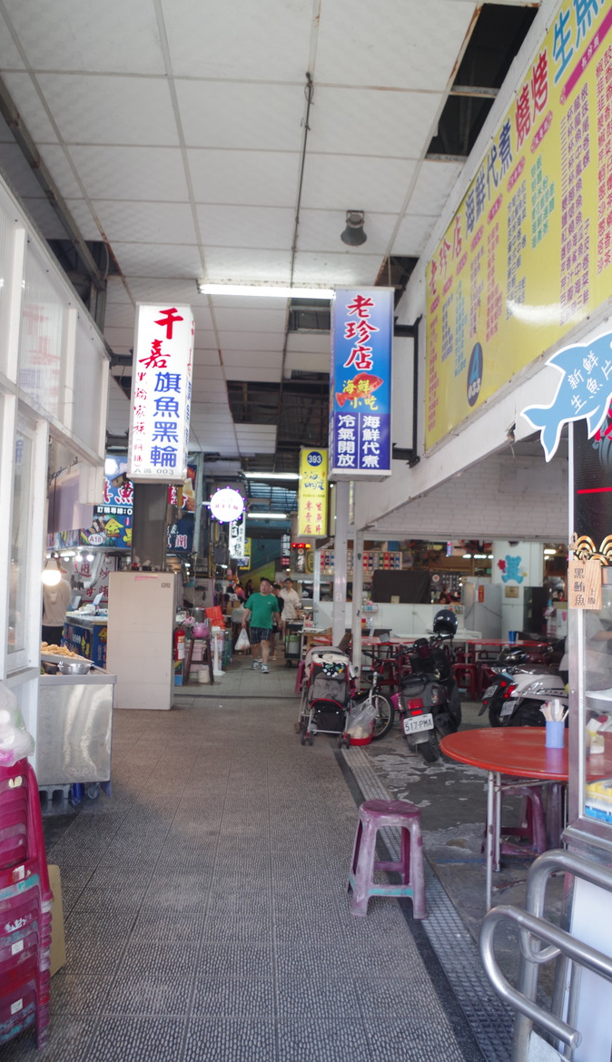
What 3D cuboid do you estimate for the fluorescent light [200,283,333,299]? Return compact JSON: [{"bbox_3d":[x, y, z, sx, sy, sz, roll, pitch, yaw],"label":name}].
[{"bbox_3d":[-0.179,-1.768,5.793,1.200,0.100,0.120,2,-4,-3],"label":"fluorescent light"}]

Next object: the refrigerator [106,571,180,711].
[{"bbox_3d":[-1.990,1.329,9.747,0.765,1.612,0.570,1,-4,-3],"label":"refrigerator"}]

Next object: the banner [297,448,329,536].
[{"bbox_3d":[0.104,-0.537,11.505,0.390,1.220,0.270,2,-4,-3],"label":"banner"}]

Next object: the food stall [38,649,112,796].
[{"bbox_3d":[-1.831,1.441,6.079,0.660,0.880,1.100,2,-4,-15],"label":"food stall"}]

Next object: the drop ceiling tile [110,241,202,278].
[{"bbox_3d":[-1.008,-1.873,5.506,0.605,0.020,0.585,2,-4,-3],"label":"drop ceiling tile"}]

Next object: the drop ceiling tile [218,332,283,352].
[{"bbox_3d":[-0.488,-1.728,7.229,0.605,0.020,0.590,1,-4,-3],"label":"drop ceiling tile"}]

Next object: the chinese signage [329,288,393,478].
[{"bbox_3d":[0.363,-0.969,5.335,0.400,1.220,0.300,2,-4,-3],"label":"chinese signage"}]

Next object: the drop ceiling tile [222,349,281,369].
[{"bbox_3d":[-0.520,-1.698,7.850,0.605,0.020,0.585,2,-4,-3],"label":"drop ceiling tile"}]

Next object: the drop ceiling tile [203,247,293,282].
[{"bbox_3d":[-0.391,-1.833,5.463,0.593,0.020,0.569,1,-4,-3],"label":"drop ceiling tile"}]

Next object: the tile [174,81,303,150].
[{"bbox_3d":[-0.295,-1.944,3.746,0.593,0.020,0.569,1,-4,-3],"label":"tile"}]

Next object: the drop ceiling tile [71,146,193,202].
[{"bbox_3d":[-0.946,-1.952,4.350,0.605,0.020,0.585,2,-4,-3],"label":"drop ceiling tile"}]

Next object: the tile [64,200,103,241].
[{"bbox_3d":[-1.588,-1.930,4.897,0.605,0.020,0.585,2,-4,-3],"label":"tile"}]

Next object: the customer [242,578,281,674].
[{"bbox_3d":[-0.771,1.583,13.755,0.680,1.640,0.500,1,-4,2],"label":"customer"}]

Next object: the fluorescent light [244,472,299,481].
[{"bbox_3d":[-0.622,-1.055,15.589,1.240,0.110,0.130,1,-4,-3],"label":"fluorescent light"}]

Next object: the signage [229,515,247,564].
[{"bbox_3d":[-1.750,0.145,20.374,0.400,1.200,0.220,2,-4,-3],"label":"signage"}]

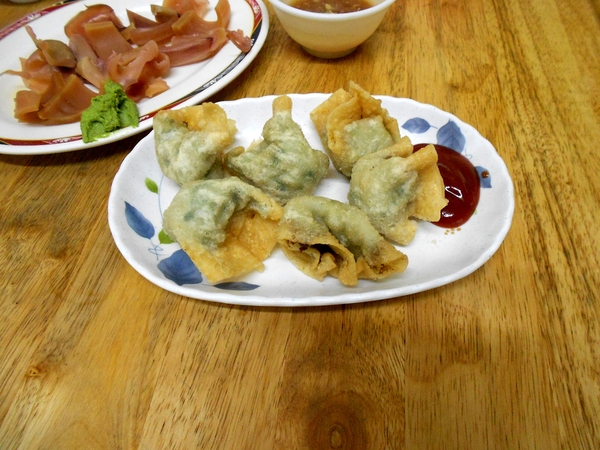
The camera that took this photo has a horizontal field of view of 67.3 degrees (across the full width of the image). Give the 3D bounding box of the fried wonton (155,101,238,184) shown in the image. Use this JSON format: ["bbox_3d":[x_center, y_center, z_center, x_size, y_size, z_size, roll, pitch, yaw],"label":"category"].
[{"bbox_3d":[-0.068,-0.053,0.299,0.050,0.043,0.054,0,57,0],"label":"fried wonton"}]

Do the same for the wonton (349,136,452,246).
[{"bbox_3d":[0.060,-0.022,0.282,0.058,0.042,0.068,0,57,0],"label":"wonton"}]

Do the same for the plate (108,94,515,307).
[{"bbox_3d":[0.008,-0.019,0.295,0.250,0.027,0.165,-4,57,-3],"label":"plate"}]

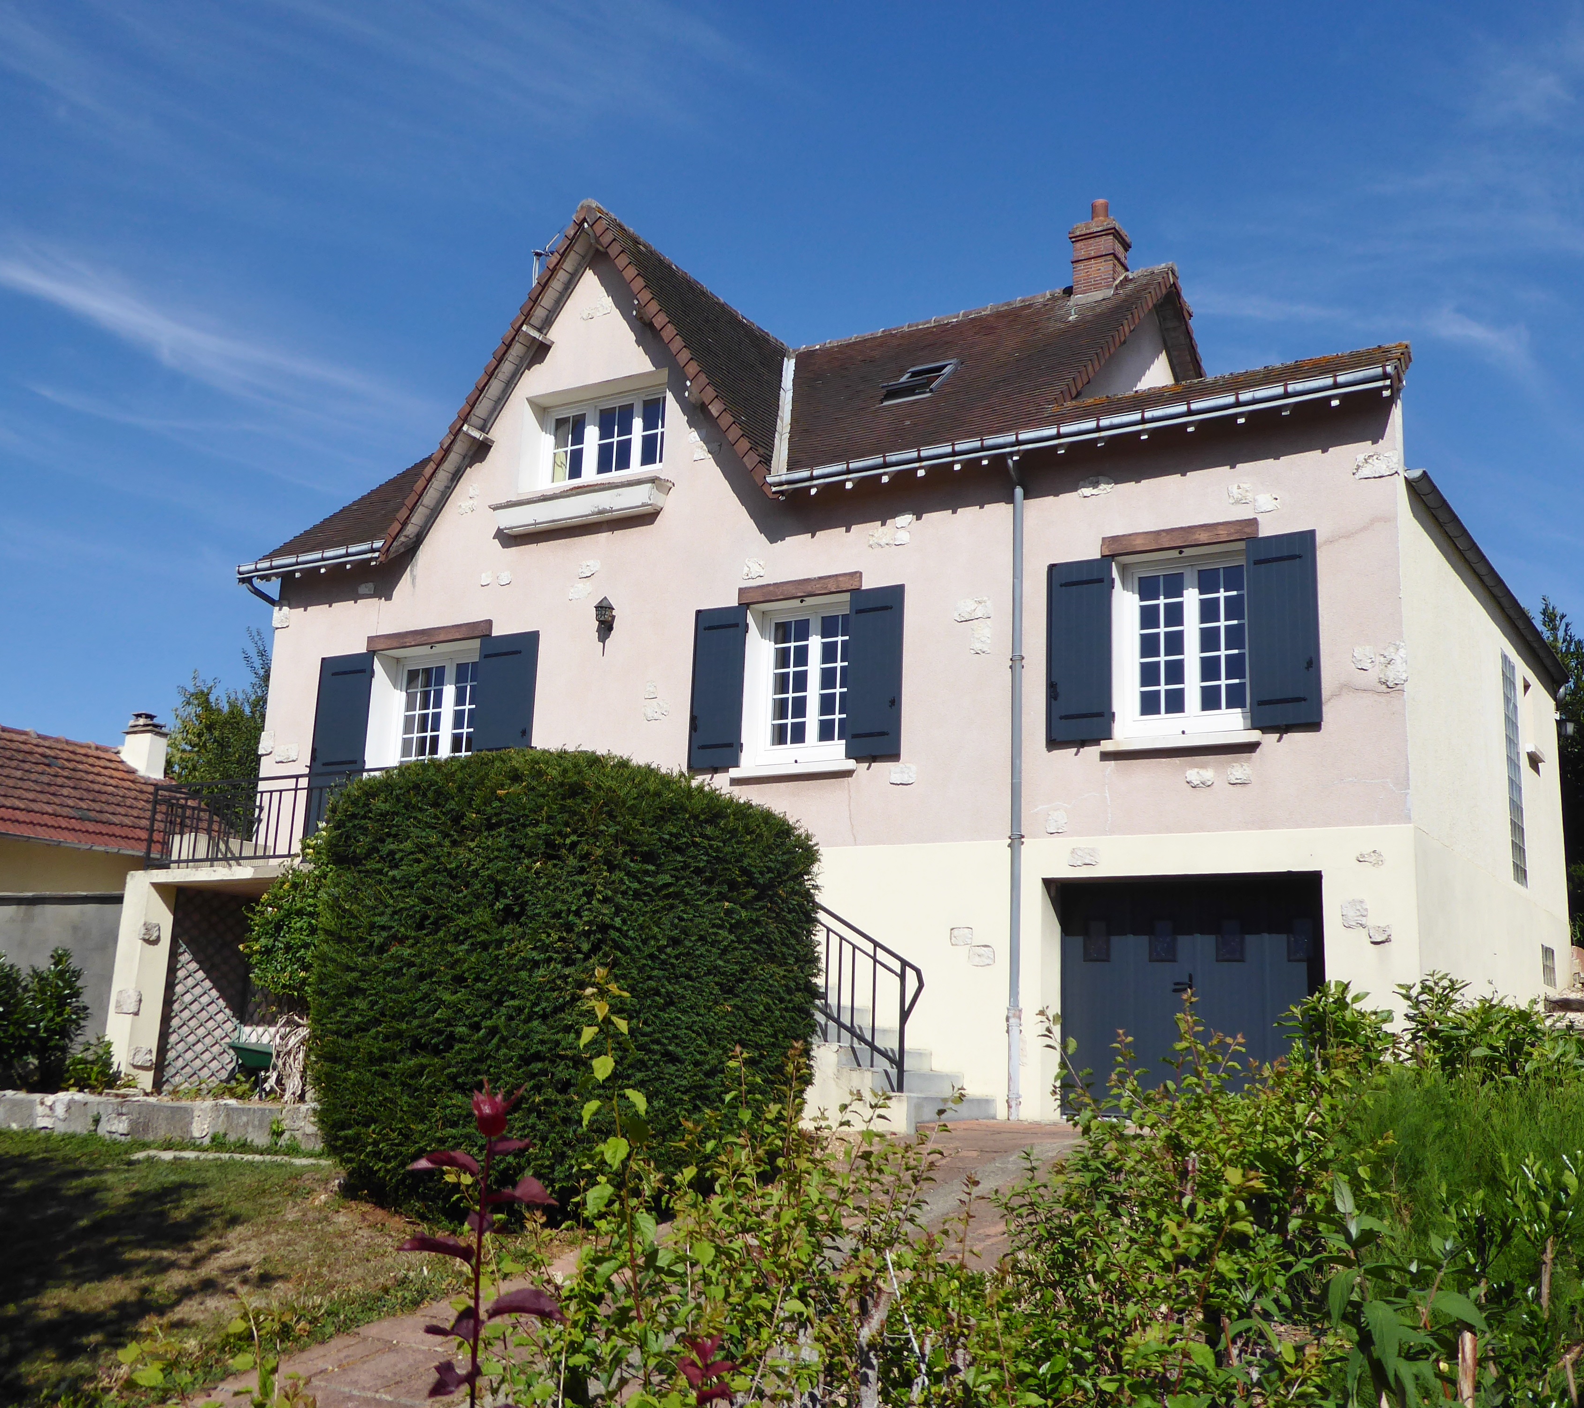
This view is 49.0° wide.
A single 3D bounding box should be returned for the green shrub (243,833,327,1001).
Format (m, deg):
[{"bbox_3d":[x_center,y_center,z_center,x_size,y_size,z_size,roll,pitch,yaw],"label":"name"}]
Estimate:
[{"bbox_3d":[-4.769,2.086,17.106,1.380,1.671,0.950,-5,-14,31],"label":"green shrub"}]

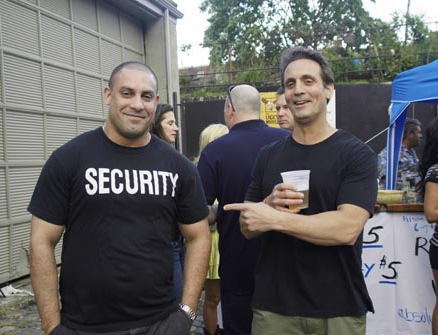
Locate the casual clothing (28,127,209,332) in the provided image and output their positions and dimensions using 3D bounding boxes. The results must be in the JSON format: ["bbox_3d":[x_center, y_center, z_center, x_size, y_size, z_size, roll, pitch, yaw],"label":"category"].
[{"bbox_3d":[-0.336,0.211,1.680,0.580,0.675,0.340,-3,2,-22],"label":"casual clothing"}]

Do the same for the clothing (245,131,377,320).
[{"bbox_3d":[0.316,0.191,1.710,0.500,0.635,0.300,-1,2,28],"label":"clothing"}]

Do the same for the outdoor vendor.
[{"bbox_3d":[1.543,0.449,4.176,0.360,1.720,0.500,-1,2,32],"label":"outdoor vendor"}]

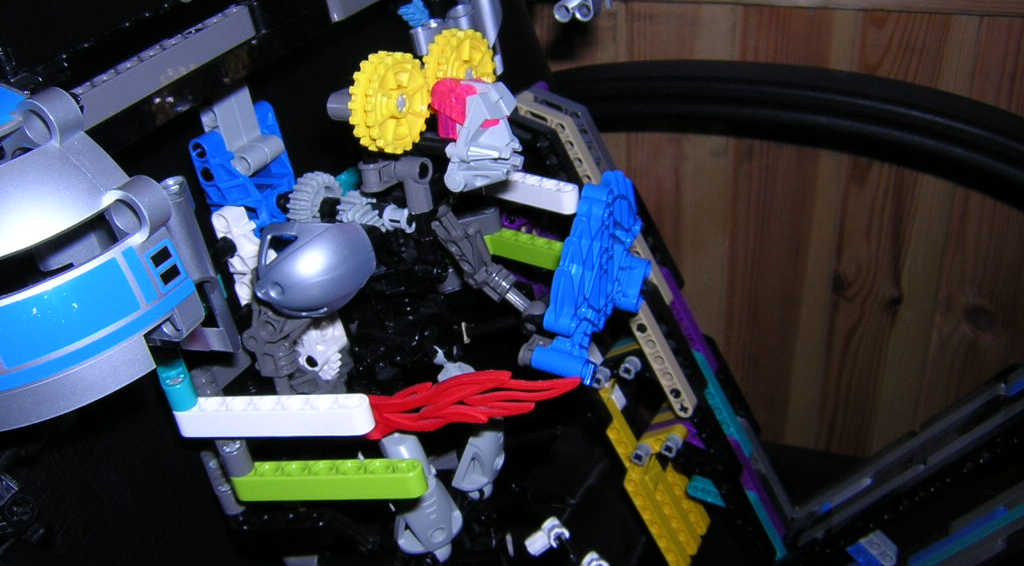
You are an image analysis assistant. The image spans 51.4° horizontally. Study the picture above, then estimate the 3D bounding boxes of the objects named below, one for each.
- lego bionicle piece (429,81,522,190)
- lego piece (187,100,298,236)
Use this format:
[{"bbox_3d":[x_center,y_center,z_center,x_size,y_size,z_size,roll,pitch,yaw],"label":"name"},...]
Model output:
[{"bbox_3d":[-0.010,-0.043,0.305,0.021,0.029,0.017,9,26,38],"label":"lego bionicle piece"},{"bbox_3d":[-0.085,-0.037,0.340,0.013,0.037,0.032,0,26,22],"label":"lego piece"}]

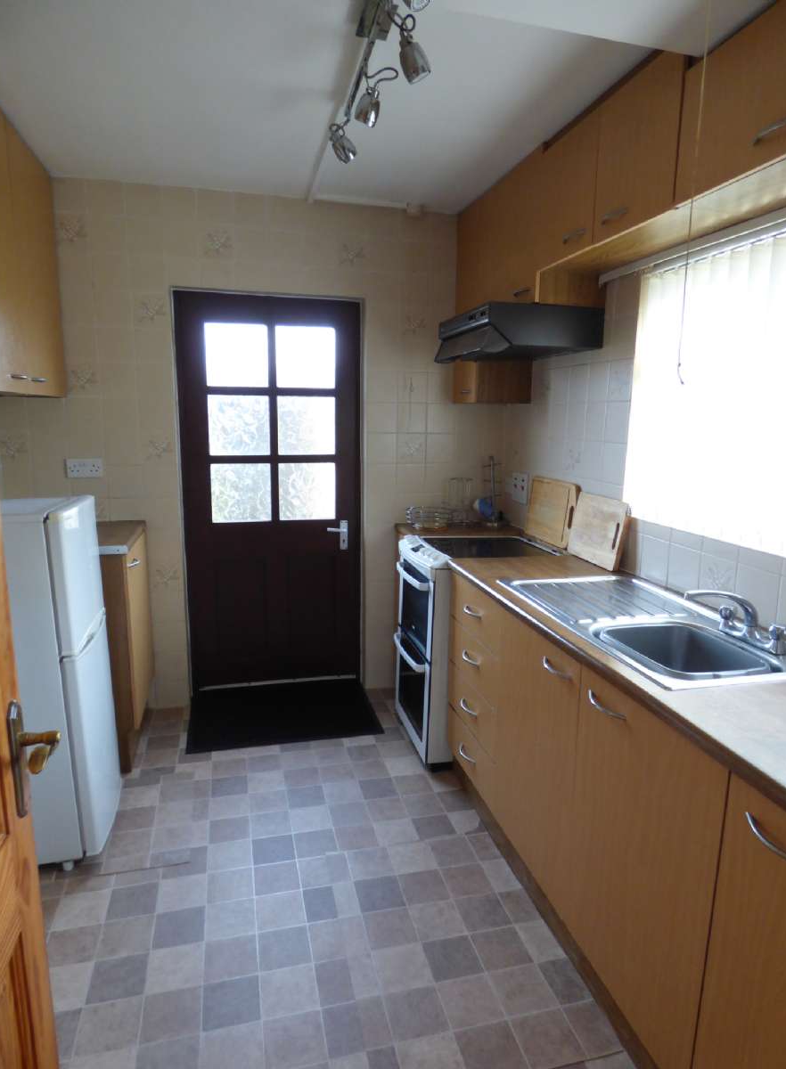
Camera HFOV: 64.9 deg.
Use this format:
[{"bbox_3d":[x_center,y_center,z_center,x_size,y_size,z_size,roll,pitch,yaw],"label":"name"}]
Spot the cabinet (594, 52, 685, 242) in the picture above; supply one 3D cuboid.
[{"bbox_3d":[0.819,-1.076,1.756,0.306,0.392,0.375,-2,11,-14],"label":"cabinet"}]

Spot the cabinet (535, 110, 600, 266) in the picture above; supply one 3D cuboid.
[{"bbox_3d":[0.728,-1.144,2.106,0.306,0.392,0.360,-2,11,-14],"label":"cabinet"}]

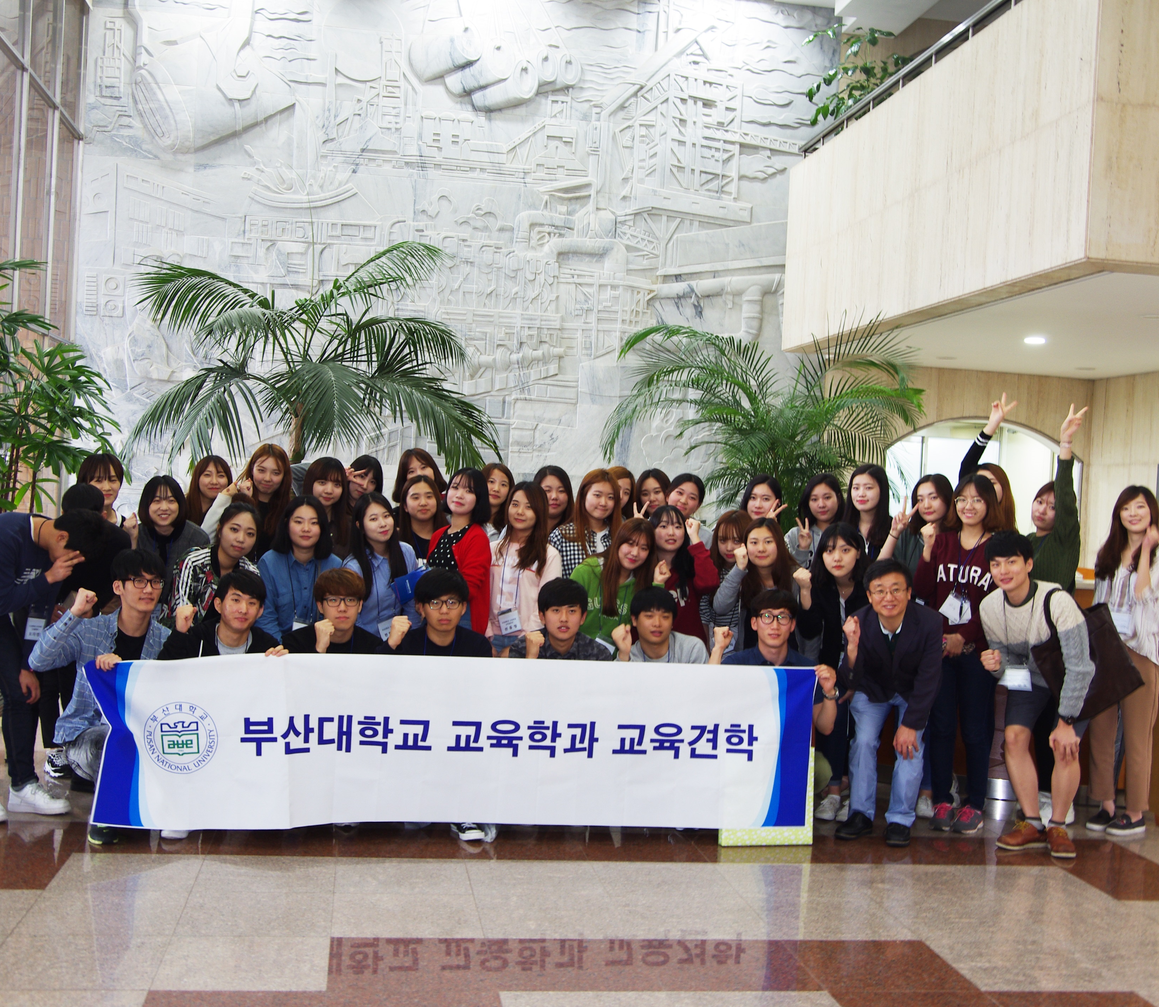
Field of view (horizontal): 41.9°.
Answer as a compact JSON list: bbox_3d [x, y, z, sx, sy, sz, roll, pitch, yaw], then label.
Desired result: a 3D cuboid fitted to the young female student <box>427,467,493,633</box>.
[{"bbox_3d":[-0.556,0.601,6.905,0.420,1.532,0.320,3,1,30],"label":"young female student"}]

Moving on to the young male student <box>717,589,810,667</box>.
[{"bbox_3d":[0.866,0.924,6.755,0.540,1.082,0.620,3,1,1],"label":"young male student"}]

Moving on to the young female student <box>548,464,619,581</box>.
[{"bbox_3d":[0.002,0.616,7.407,0.430,1.570,0.360,3,1,-3],"label":"young female student"}]

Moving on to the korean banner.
[{"bbox_3d":[-0.481,1.004,6.247,3.000,0.720,0.120,3,1,-11],"label":"korean banner"}]

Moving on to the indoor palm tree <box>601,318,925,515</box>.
[{"bbox_3d":[1.078,0.168,9.210,1.900,2.491,1.800,3,1,-6],"label":"indoor palm tree"}]

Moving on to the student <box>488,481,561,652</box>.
[{"bbox_3d":[-0.266,0.647,7.154,0.420,1.490,0.400,3,1,1],"label":"student"}]

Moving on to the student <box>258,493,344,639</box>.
[{"bbox_3d":[-1.272,0.661,6.856,0.460,1.370,0.480,3,1,-9],"label":"student"}]

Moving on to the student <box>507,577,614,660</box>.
[{"bbox_3d":[-0.096,0.855,6.455,0.580,1.082,0.720,3,1,-2],"label":"student"}]

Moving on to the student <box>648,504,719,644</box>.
[{"bbox_3d":[0.457,0.716,7.305,0.450,1.420,0.450,3,1,-1],"label":"student"}]

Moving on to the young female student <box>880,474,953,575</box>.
[{"bbox_3d":[1.651,0.676,7.340,0.450,1.633,0.320,3,1,14],"label":"young female student"}]

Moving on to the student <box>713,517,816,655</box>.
[{"bbox_3d":[0.873,0.761,7.205,0.500,1.392,0.420,3,1,6],"label":"student"}]

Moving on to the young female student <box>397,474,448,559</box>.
[{"bbox_3d":[-0.787,0.615,7.410,0.430,1.514,0.300,3,1,-5],"label":"young female student"}]

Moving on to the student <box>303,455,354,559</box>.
[{"bbox_3d":[-1.209,0.555,7.158,0.430,1.553,0.290,3,1,-9],"label":"student"}]

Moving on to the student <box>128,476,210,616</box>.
[{"bbox_3d":[-1.958,0.595,7.155,0.460,1.420,0.450,3,1,-12],"label":"student"}]

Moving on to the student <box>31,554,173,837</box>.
[{"bbox_3d":[-1.960,0.747,6.249,0.600,1.121,0.700,2,1,-22],"label":"student"}]

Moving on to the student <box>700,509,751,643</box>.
[{"bbox_3d":[0.717,0.737,7.406,0.440,1.400,0.420,3,1,0],"label":"student"}]

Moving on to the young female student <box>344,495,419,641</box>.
[{"bbox_3d":[-0.915,0.650,6.805,0.430,1.402,0.420,3,1,-9],"label":"young female student"}]

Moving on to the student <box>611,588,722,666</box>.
[{"bbox_3d":[0.355,0.900,6.667,0.560,1.065,0.620,3,1,-1],"label":"student"}]

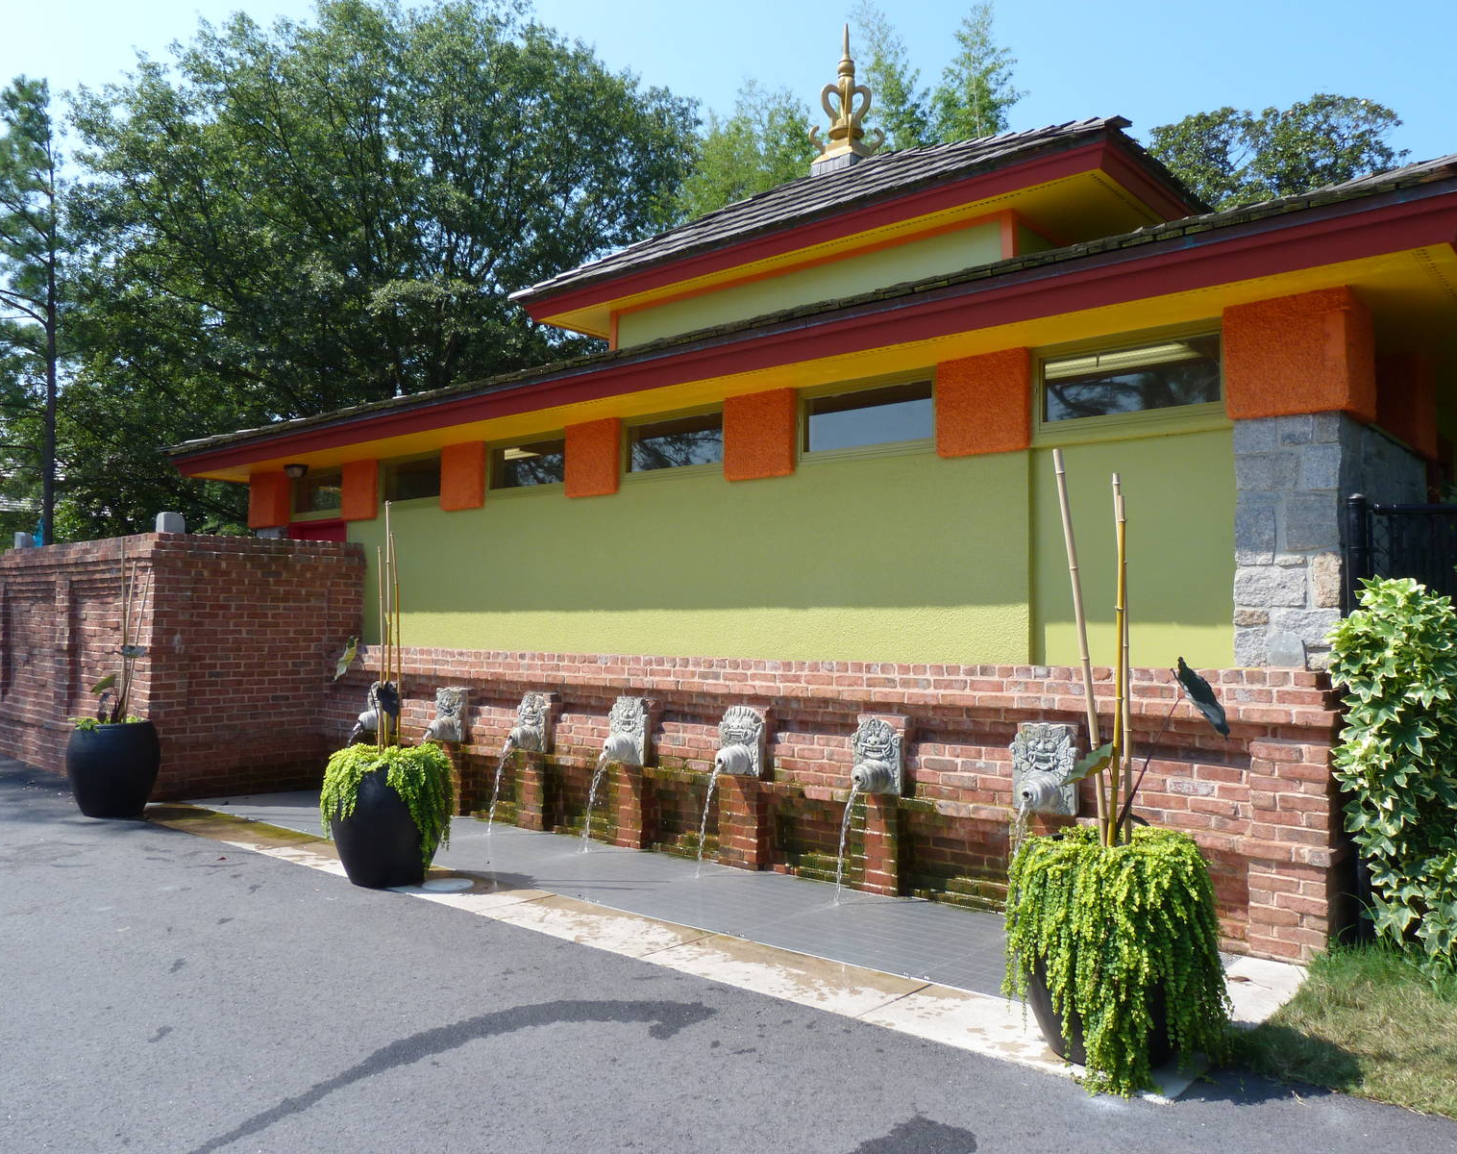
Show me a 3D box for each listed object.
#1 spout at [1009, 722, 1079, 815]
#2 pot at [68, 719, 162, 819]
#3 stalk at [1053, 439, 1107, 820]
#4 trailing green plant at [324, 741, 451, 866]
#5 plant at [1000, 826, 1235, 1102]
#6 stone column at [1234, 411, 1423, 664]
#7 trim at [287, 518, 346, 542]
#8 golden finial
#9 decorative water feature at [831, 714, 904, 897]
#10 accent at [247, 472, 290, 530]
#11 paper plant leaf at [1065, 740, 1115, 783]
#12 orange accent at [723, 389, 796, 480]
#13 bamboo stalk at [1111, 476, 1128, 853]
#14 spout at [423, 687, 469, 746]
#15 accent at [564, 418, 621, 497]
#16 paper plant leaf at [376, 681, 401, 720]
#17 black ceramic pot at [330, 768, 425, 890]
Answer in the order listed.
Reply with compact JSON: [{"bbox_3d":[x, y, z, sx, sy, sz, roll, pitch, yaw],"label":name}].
[{"bbox_3d":[1.419,0.886,5.111,0.335,0.407,0.260,-2,-3,40],"label":"spout"},{"bbox_3d":[-4.430,1.382,8.030,0.600,0.650,0.600,-2,-4,40],"label":"pot"},{"bbox_3d":[1.146,0.229,3.600,0.035,1.285,0.035,-7,3,0],"label":"stalk"},{"bbox_3d":[-1.817,1.192,5.960,0.680,0.610,0.680,0,-3,0],"label":"trailing green plant"},{"bbox_3d":[1.283,1.200,3.665,0.740,0.700,0.720,-1,-2,19],"label":"plant"},{"bbox_3d":[2.965,-0.119,5.521,0.449,1.120,1.450,-2,-4,40],"label":"stone column"},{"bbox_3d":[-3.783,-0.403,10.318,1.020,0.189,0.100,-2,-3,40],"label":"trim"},{"bbox_3d":[1.047,-4.344,9.976,0.500,1.278,0.500,-2,-4,40],"label":"golden finial"},{"bbox_3d":[0.686,1.177,5.707,0.300,0.907,0.390,-2,-4,40],"label":"decorative water feature"},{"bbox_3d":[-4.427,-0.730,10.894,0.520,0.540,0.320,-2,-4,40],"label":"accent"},{"bbox_3d":[1.154,0.593,3.550,0.160,0.130,0.130,1,-3,-11],"label":"paper plant leaf"},{"bbox_3d":[0.220,-0.866,6.883,0.547,0.507,0.090,-2,-3,40],"label":"orange accent"},{"bbox_3d":[1.282,0.272,3.645,0.030,1.220,0.030,-1,-2,40],"label":"bamboo stalk"},{"bbox_3d":[-2.097,1.008,8.045,0.305,0.400,0.270,-2,-3,40],"label":"spout"},{"bbox_3d":[-0.939,-0.831,7.853,0.529,0.503,0.090,-2,-3,40],"label":"accent"},{"bbox_3d":[-1.806,0.657,5.900,0.135,0.210,0.080,1,-3,-17],"label":"paper plant leaf"},{"bbox_3d":[-1.825,1.295,5.970,0.600,0.660,0.600,0,-3,0],"label":"black ceramic pot"}]

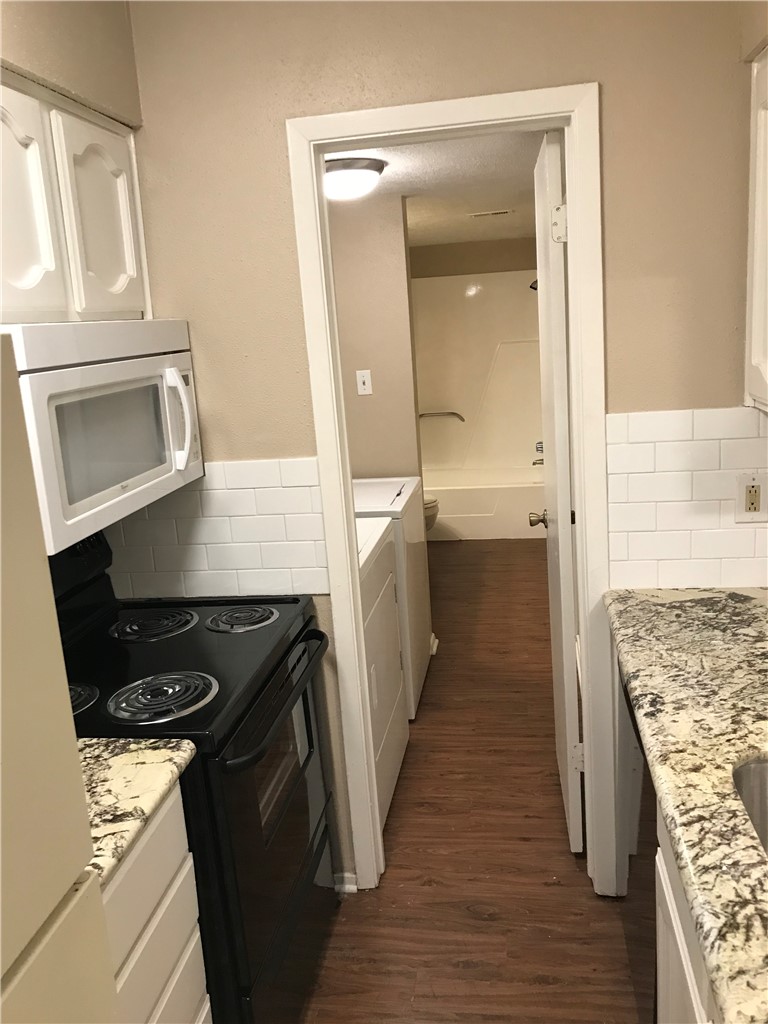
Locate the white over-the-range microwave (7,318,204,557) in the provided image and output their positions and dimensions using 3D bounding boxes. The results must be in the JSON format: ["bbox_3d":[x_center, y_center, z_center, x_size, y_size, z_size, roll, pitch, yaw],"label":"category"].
[{"bbox_3d":[-0.729,-0.198,1.816,0.433,0.404,0.759,-2,12,9],"label":"white over-the-range microwave"}]

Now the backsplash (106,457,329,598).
[{"bbox_3d":[-0.506,0.052,2.271,0.703,0.376,0.018,-2,12,9],"label":"backsplash"}]

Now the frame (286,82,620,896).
[{"bbox_3d":[0.214,0.057,2.216,0.740,2.115,0.138,-2,12,9],"label":"frame"}]

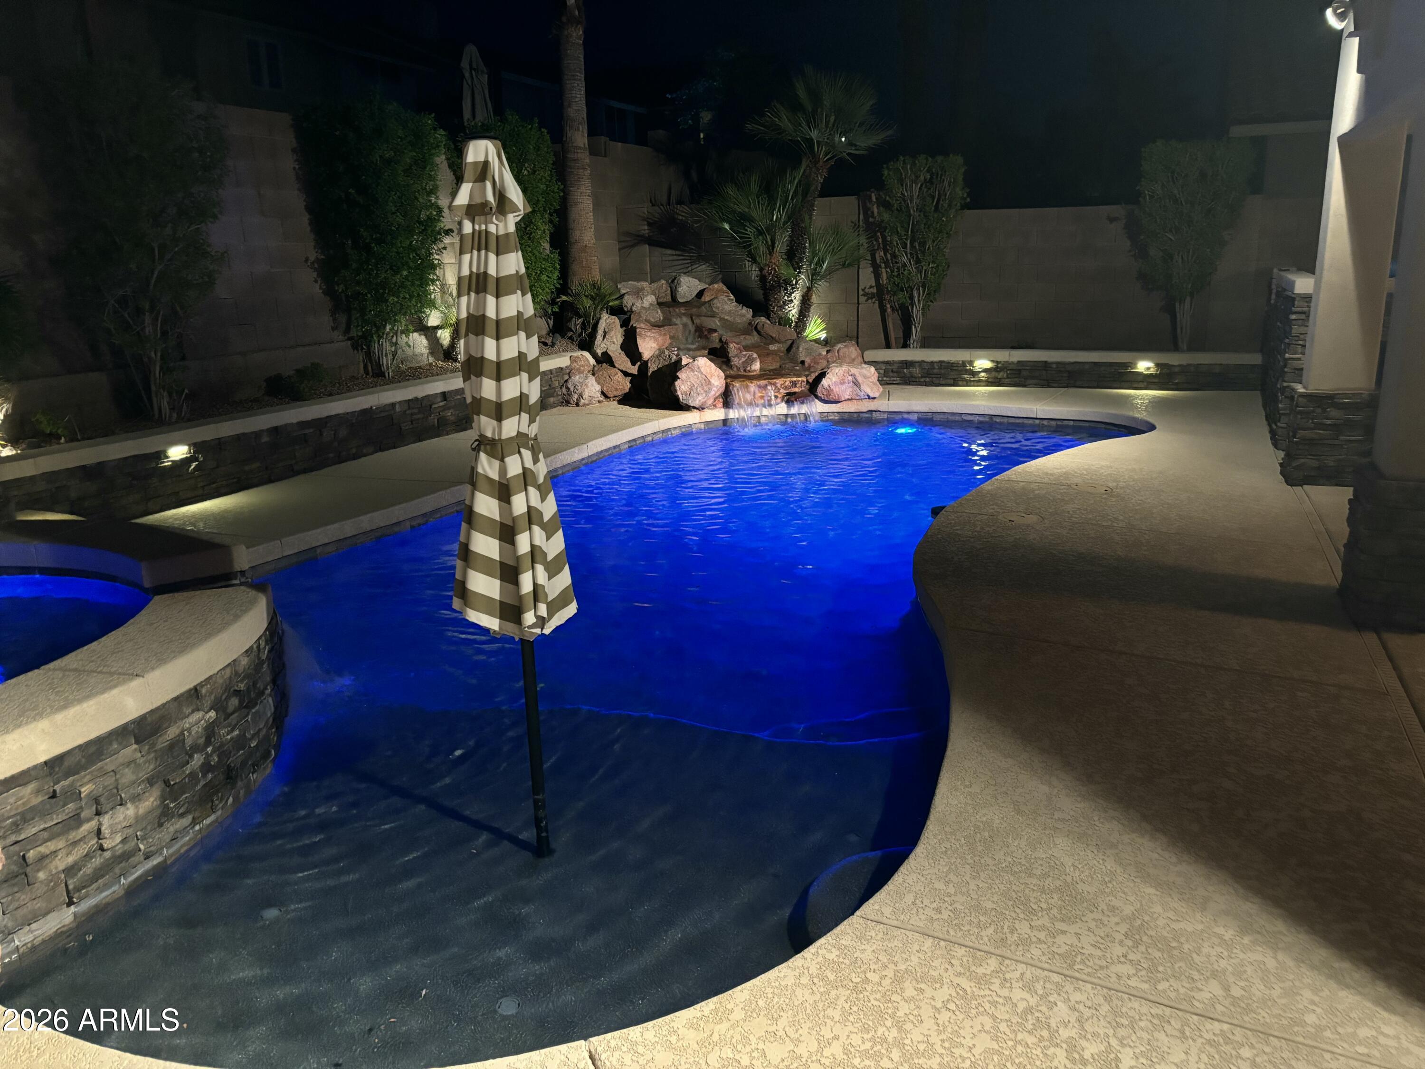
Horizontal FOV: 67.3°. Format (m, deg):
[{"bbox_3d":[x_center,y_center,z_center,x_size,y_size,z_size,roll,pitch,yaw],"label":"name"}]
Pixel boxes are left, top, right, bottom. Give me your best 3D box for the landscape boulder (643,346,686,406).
[{"bbox_3d":[-0.405,-1.551,10.533,0.554,0.572,0.550,-2,14,-2],"label":"landscape boulder"}]

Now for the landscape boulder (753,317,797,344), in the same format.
[{"bbox_3d":[0.675,-2.208,11.595,0.470,0.265,0.400,-1,14,3],"label":"landscape boulder"}]

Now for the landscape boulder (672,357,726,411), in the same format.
[{"bbox_3d":[-0.123,-1.455,10.277,0.511,0.505,0.500,-2,14,0],"label":"landscape boulder"}]

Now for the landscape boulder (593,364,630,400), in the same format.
[{"bbox_3d":[-1.044,-1.588,11.099,0.388,0.355,0.380,-3,14,-5],"label":"landscape boulder"}]

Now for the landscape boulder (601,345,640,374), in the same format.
[{"bbox_3d":[-0.944,-1.790,11.000,0.366,0.295,0.340,4,15,20],"label":"landscape boulder"}]

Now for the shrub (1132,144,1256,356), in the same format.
[{"bbox_3d":[4.838,-2.888,10.808,1.080,2.050,0.900,4,15,23],"label":"shrub"}]

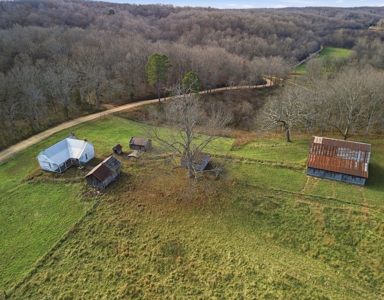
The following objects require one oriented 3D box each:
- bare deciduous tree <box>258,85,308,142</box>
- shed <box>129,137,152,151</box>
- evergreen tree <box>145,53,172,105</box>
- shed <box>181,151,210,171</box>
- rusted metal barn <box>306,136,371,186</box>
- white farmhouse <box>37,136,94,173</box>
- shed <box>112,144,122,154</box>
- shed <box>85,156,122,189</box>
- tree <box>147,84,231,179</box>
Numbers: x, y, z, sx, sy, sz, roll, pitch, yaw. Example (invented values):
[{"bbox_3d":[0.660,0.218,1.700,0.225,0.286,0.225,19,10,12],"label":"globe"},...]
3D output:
[{"bbox_3d":[30.604,-11.371,89.114,14.500,19.310,14.500,0,26,0],"label":"bare deciduous tree"},{"bbox_3d":[-16.149,-2.144,88.240,5.605,3.491,4.142,8,27,17],"label":"shed"},{"bbox_3d":[-14.814,-31.618,126.613,10.500,22.830,10.500,0,26,0],"label":"evergreen tree"},{"bbox_3d":[1.150,2.393,78.966,6.494,3.466,6.500,10,28,20],"label":"shed"},{"bbox_3d":[39.306,1.458,75.009,13.763,8.615,12.844,10,28,20],"label":"rusted metal barn"},{"bbox_3d":[-35.431,0.932,78.750,9.625,6.282,11.347,9,27,17],"label":"white farmhouse"},{"bbox_3d":[-22.880,-0.161,85.513,2.100,2.317,2.000,8,27,16],"label":"shed"},{"bbox_3d":[-22.573,5.579,71.553,5.300,4.237,8.480,8,27,16],"label":"shed"},{"bbox_3d":[-0.555,-3.654,67.396,19.000,24.480,19.000,0,26,0],"label":"tree"}]

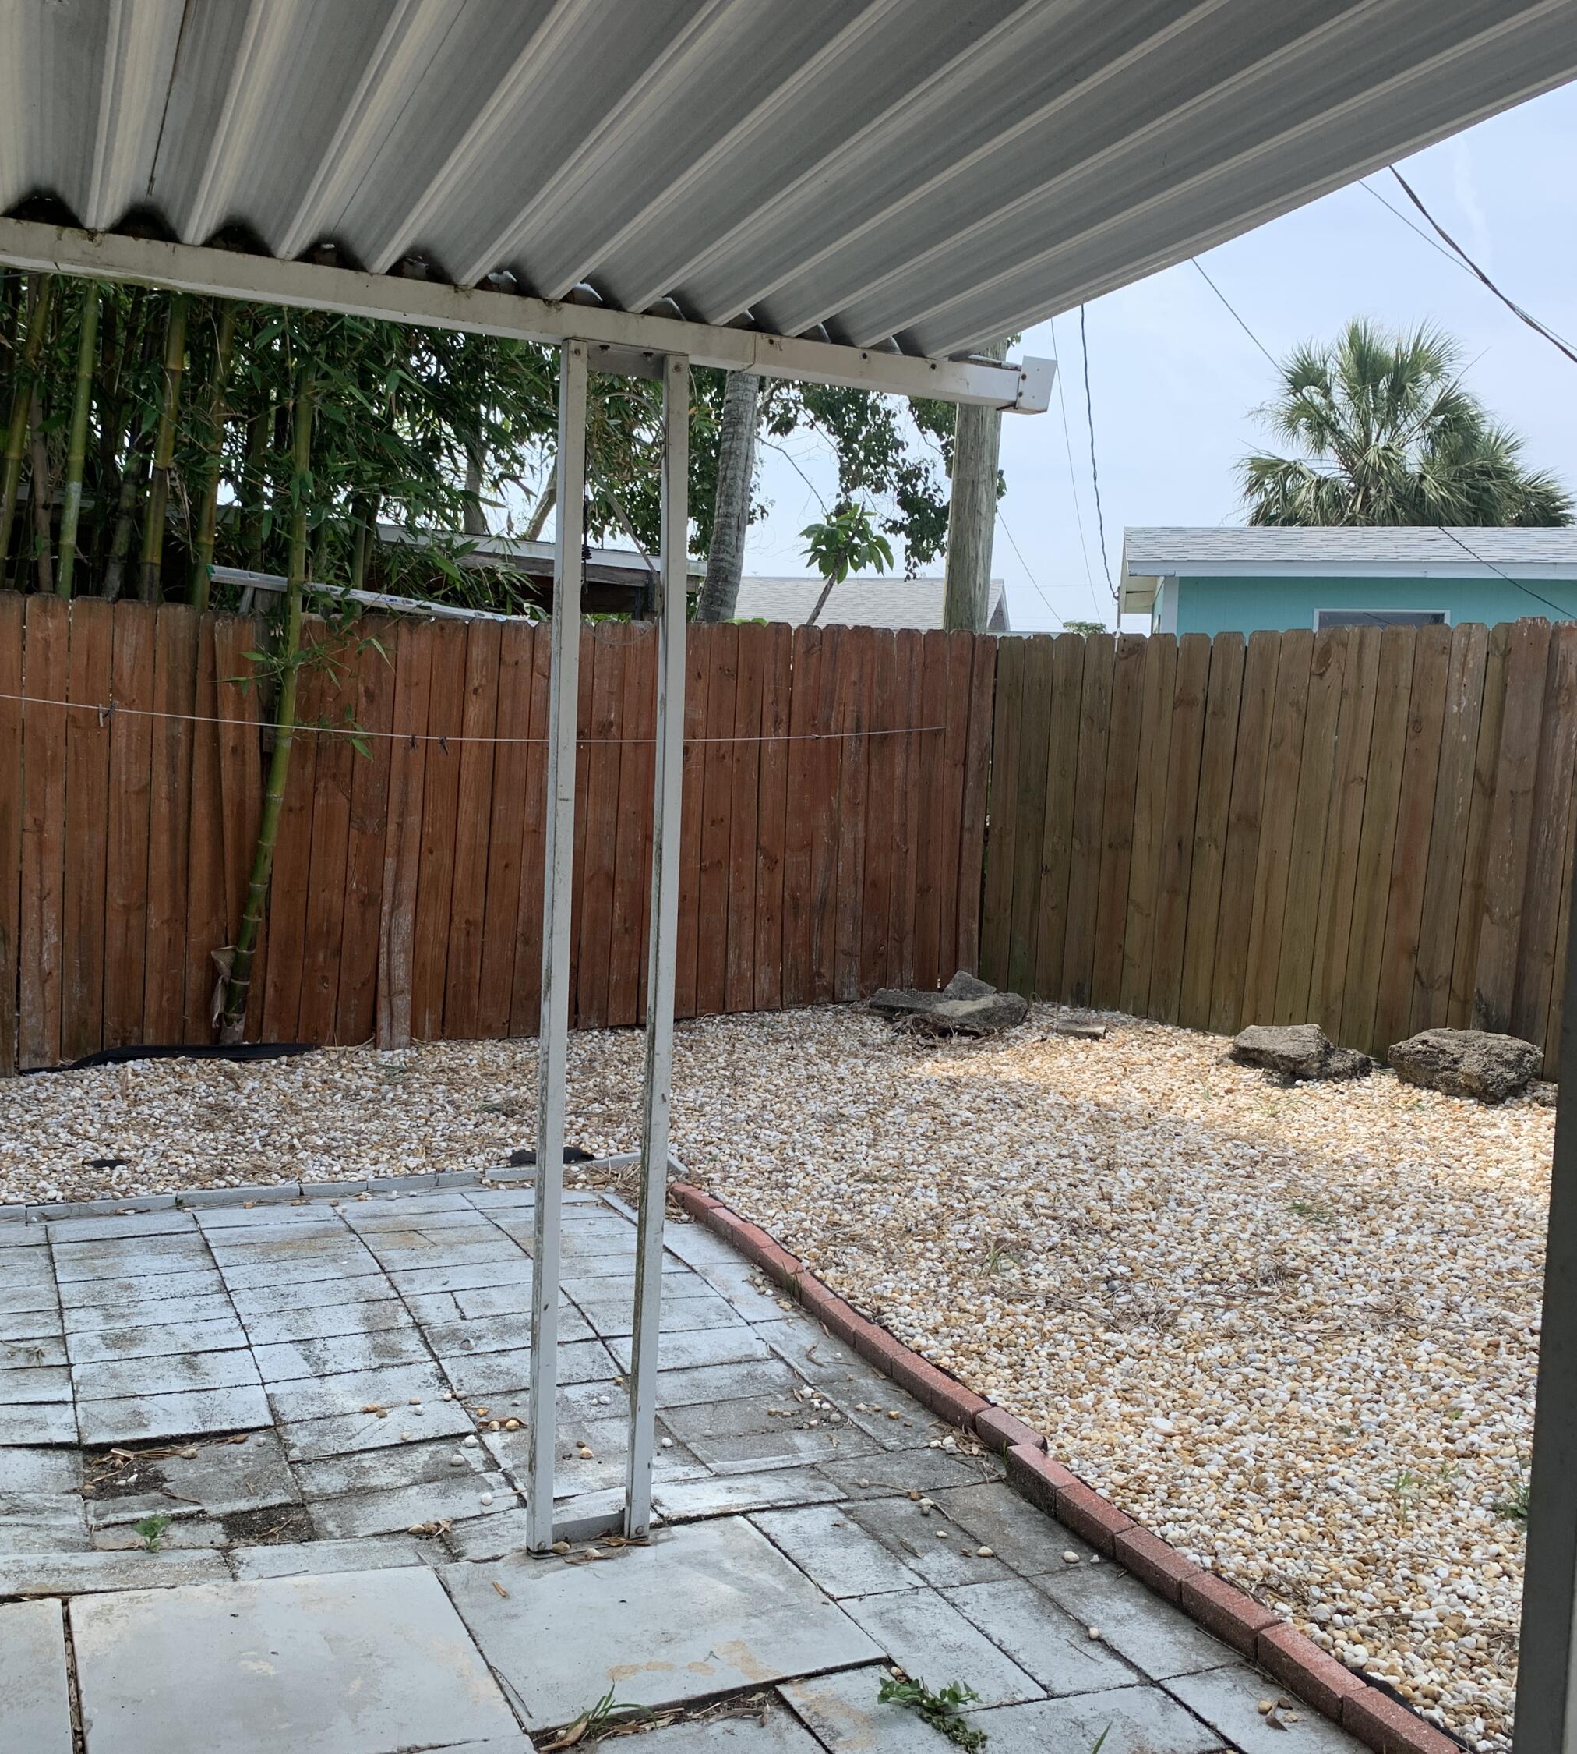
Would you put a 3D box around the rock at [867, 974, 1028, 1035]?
[{"bbox_3d":[0.755,0.604,8.300,0.720,0.230,0.480,3,5,0],"label":"rock"}]

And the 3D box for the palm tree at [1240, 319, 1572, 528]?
[{"bbox_3d":[7.204,-3.241,21.281,4.100,6.719,4.100,4,5,19],"label":"palm tree"}]

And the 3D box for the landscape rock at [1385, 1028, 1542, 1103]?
[{"bbox_3d":[2.690,0.746,7.000,0.560,0.250,0.400,5,5,29],"label":"landscape rock"}]

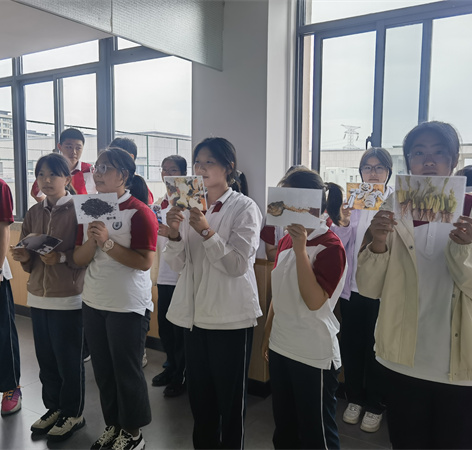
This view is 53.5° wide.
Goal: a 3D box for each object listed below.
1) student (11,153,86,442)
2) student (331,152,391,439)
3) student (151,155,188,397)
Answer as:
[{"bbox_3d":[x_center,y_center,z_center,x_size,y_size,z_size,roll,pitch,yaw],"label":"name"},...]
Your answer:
[{"bbox_3d":[-1.049,0.392,2.589,0.460,1.597,0.400,3,6,28],"label":"student"},{"bbox_3d":[0.733,0.373,2.710,0.460,1.642,0.400,2,6,18],"label":"student"},{"bbox_3d":[-0.443,0.330,3.170,0.450,1.624,0.380,3,6,28],"label":"student"}]

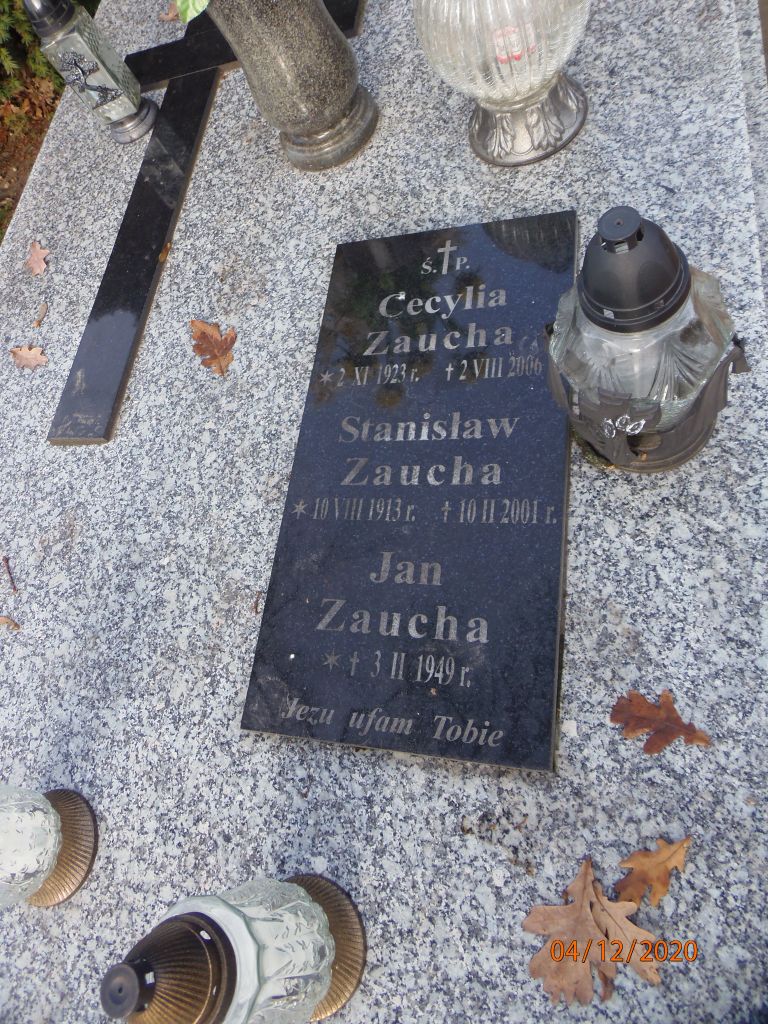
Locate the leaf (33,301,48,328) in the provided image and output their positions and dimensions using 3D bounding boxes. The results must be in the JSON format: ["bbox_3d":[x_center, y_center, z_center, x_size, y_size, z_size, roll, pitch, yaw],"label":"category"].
[{"bbox_3d":[-0.526,-0.303,1.091,0.018,0.012,0.048,-2,67,20],"label":"leaf"}]

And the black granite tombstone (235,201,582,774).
[{"bbox_3d":[0.043,-0.061,0.764,0.300,0.019,0.602,0,67,21],"label":"black granite tombstone"}]

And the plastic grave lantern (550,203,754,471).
[{"bbox_3d":[0.213,-0.151,0.603,0.170,0.246,0.165,16,74,26],"label":"plastic grave lantern"}]

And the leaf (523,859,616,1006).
[{"bbox_3d":[0.140,0.326,0.549,0.065,0.020,0.095,-17,62,13],"label":"leaf"}]

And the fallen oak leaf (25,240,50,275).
[{"bbox_3d":[-0.561,-0.413,1.153,0.045,0.013,0.085,-10,64,17],"label":"fallen oak leaf"}]

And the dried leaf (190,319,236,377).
[{"bbox_3d":[-0.223,-0.226,0.938,0.063,0.015,0.125,-36,60,3],"label":"dried leaf"}]

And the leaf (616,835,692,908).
[{"bbox_3d":[0.207,0.273,0.547,0.036,0.018,0.074,37,84,30],"label":"leaf"}]

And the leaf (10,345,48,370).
[{"bbox_3d":[-0.531,-0.231,1.060,0.088,0.013,0.040,14,73,26],"label":"leaf"}]

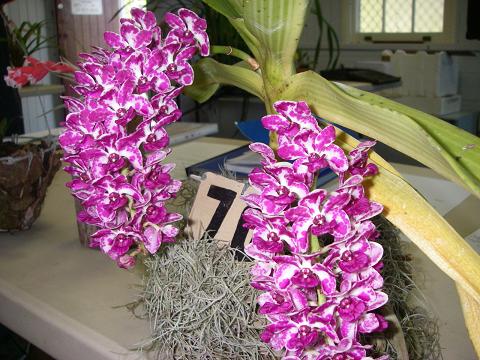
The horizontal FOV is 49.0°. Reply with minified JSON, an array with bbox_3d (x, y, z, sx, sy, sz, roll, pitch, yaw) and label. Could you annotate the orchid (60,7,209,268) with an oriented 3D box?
[{"bbox_3d":[-0.090,-0.036,0.450,0.120,0.215,0.108,-3,13,-5],"label":"orchid"}]

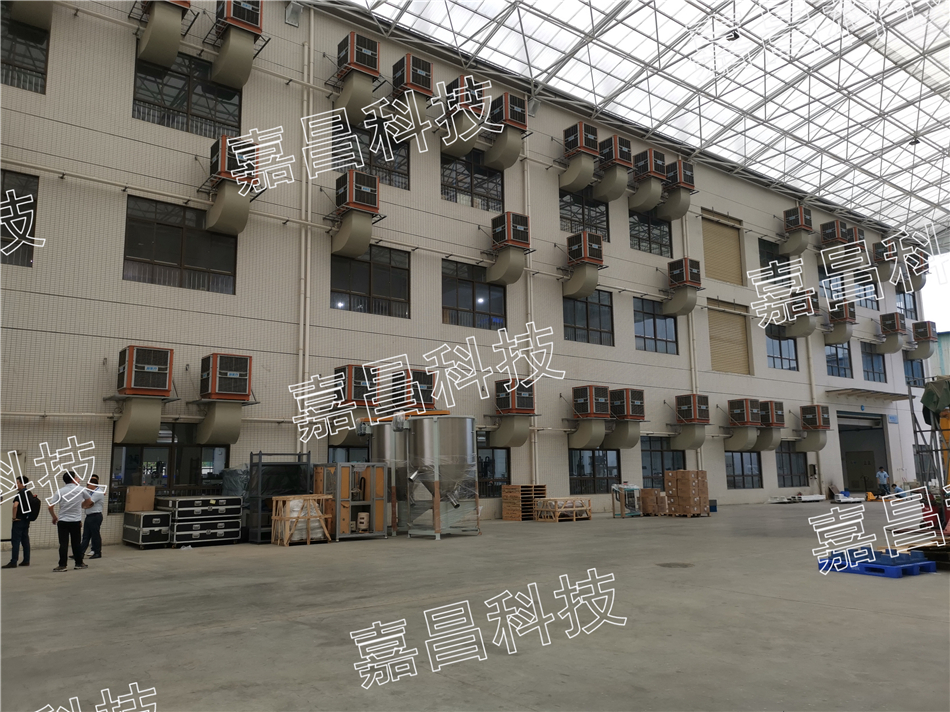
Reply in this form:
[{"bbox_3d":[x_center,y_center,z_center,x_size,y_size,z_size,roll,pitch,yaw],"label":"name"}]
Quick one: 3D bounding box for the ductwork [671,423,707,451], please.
[{"bbox_3d":[9.119,3.455,31.571,0.683,1.031,1.293,6,-11,-37],"label":"ductwork"}]

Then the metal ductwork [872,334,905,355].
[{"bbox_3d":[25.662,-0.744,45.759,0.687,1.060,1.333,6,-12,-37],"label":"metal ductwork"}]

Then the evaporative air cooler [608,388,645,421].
[{"bbox_3d":[6.032,1.966,29.365,0.980,1.160,0.960,6,-11,-37],"label":"evaporative air cooler"}]

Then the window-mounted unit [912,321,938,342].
[{"bbox_3d":[28.829,-1.483,47.435,0.982,1.160,0.936,6,-11,-37],"label":"window-mounted unit"}]

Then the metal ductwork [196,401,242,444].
[{"bbox_3d":[-6.926,1.789,20.078,0.807,0.958,1.346,6,-12,-37],"label":"metal ductwork"}]

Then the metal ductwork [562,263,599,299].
[{"bbox_3d":[4.121,-2.908,28.773,0.683,1.031,1.293,6,-11,-37],"label":"metal ductwork"}]

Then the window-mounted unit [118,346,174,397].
[{"bbox_3d":[-8.253,0.454,18.525,0.990,1.165,0.965,6,-11,-38],"label":"window-mounted unit"}]

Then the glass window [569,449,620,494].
[{"bbox_3d":[4.764,4.321,29.636,2.924,2.354,0.135,6,-12,-37],"label":"glass window"}]

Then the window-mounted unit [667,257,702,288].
[{"bbox_3d":[9.322,-3.582,32.851,0.980,1.160,0.960,6,-11,-37],"label":"window-mounted unit"}]

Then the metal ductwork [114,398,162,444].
[{"bbox_3d":[-8.438,1.641,18.473,0.668,1.002,1.397,6,-11,-37],"label":"metal ductwork"}]

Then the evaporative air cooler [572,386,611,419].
[{"bbox_3d":[4.439,1.784,28.123,1.002,1.174,1.002,6,-11,-37],"label":"evaporative air cooler"}]

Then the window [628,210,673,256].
[{"bbox_3d":[8.047,-5.821,33.999,3.020,2.310,0.120,6,-11,-38],"label":"window"}]

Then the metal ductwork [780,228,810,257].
[{"bbox_3d":[16.975,-5.949,39.326,0.683,1.031,1.293,6,-11,-37],"label":"metal ductwork"}]

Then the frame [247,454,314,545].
[{"bbox_3d":[-4.866,3.504,18.439,1.275,2.200,0.680,6,-11,-36],"label":"frame"}]

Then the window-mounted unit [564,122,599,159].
[{"bbox_3d":[4.350,-8.713,30.266,0.990,1.165,0.965,6,-11,-38],"label":"window-mounted unit"}]

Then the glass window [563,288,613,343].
[{"bbox_3d":[4.617,-1.637,30.186,2.905,2.328,0.142,6,-11,-37],"label":"glass window"}]

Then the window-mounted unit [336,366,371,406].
[{"bbox_3d":[-3.427,0.906,21.517,0.957,1.119,0.948,6,-11,-38],"label":"window-mounted unit"}]

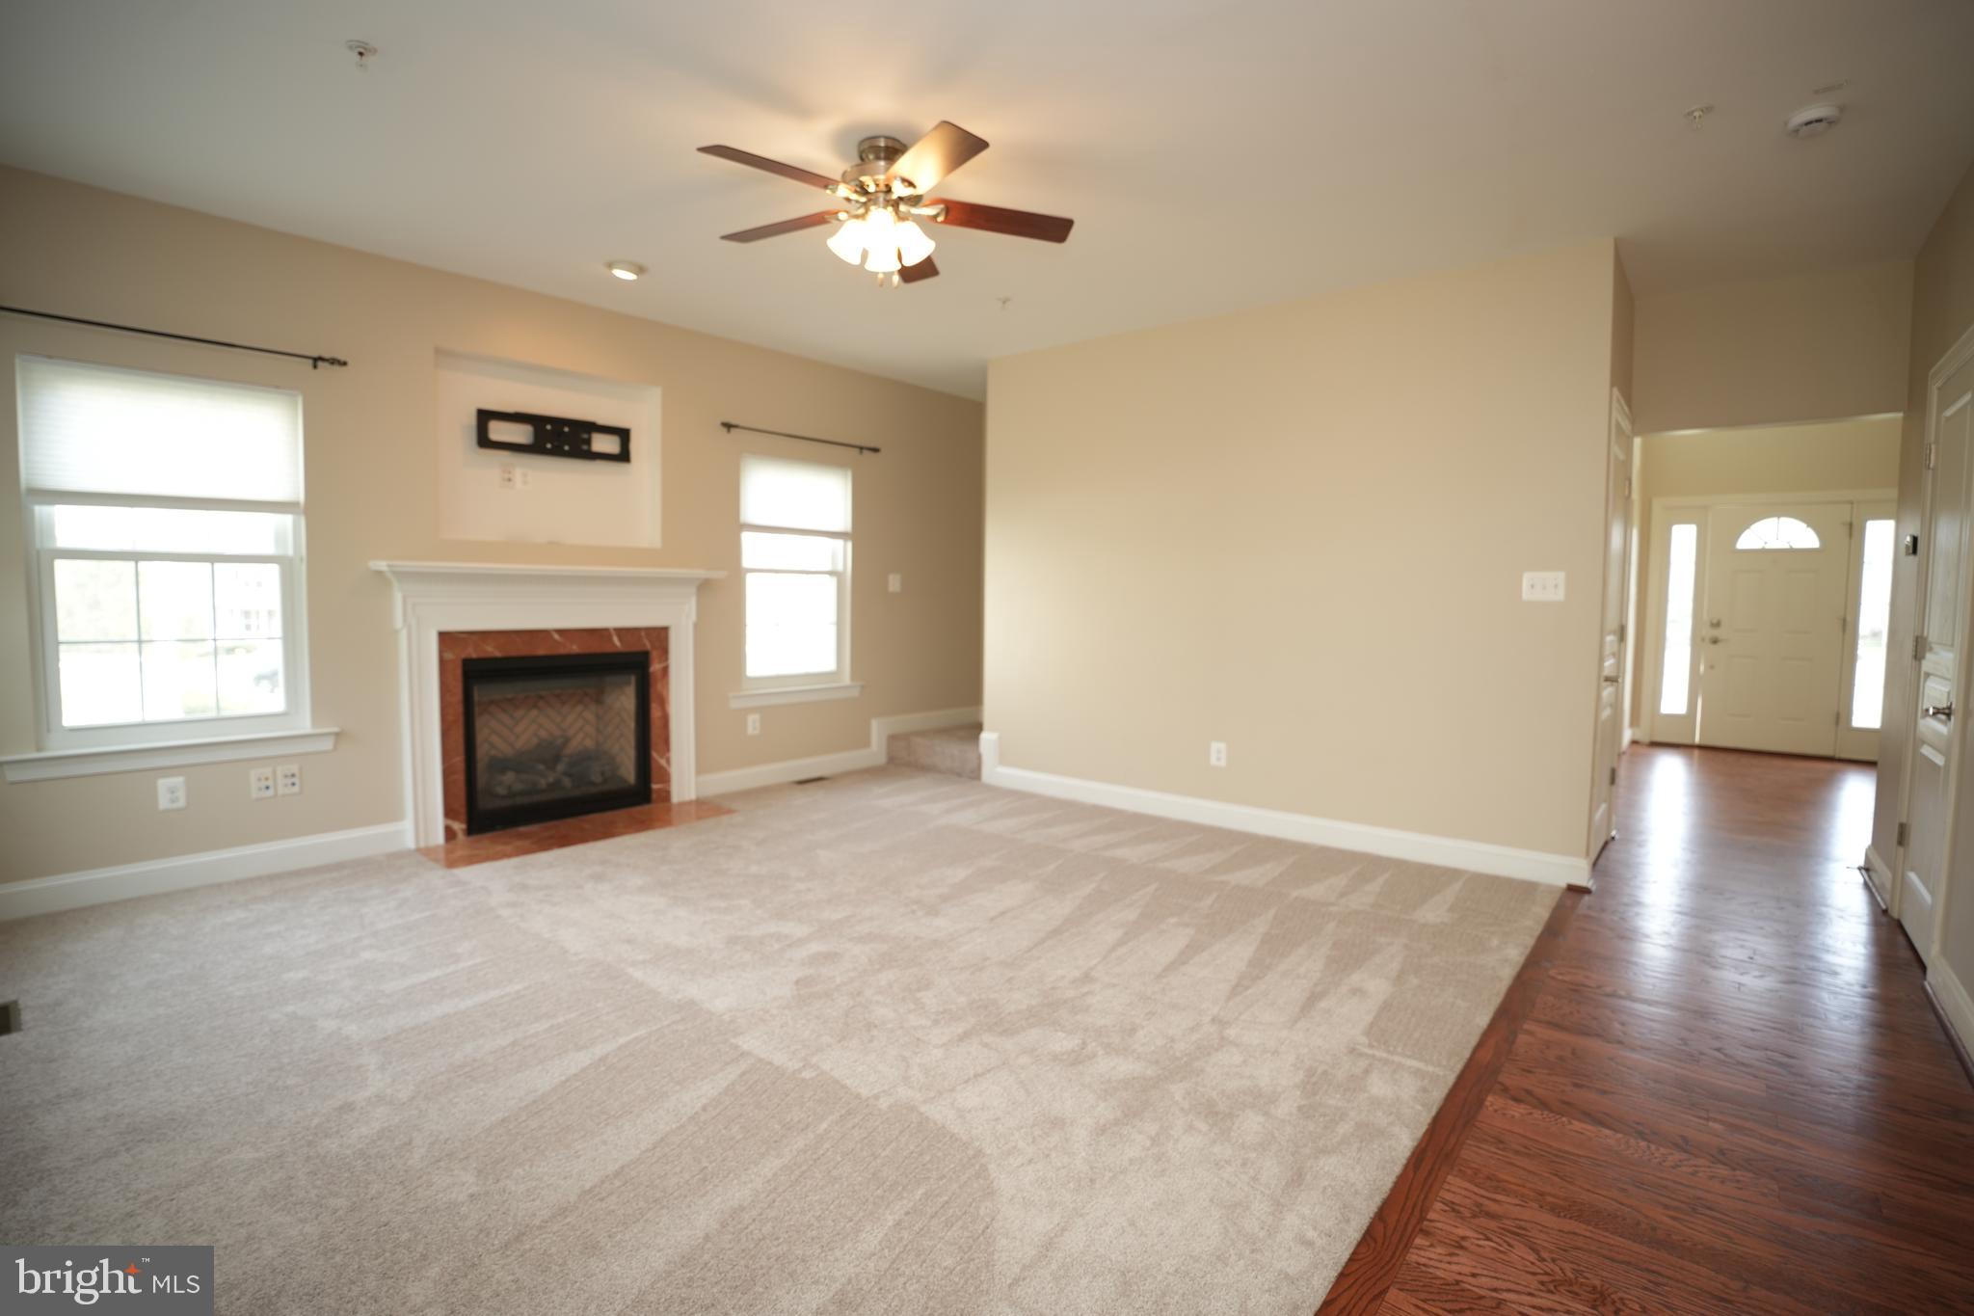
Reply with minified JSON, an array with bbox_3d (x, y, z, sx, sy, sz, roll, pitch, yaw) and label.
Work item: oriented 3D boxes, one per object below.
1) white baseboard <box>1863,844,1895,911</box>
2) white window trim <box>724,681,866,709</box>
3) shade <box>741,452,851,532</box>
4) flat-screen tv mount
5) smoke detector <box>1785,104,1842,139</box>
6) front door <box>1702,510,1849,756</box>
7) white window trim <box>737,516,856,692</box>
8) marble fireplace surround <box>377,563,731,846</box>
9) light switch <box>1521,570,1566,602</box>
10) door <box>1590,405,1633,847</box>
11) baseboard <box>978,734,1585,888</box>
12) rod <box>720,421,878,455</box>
[{"bbox_3d":[3.840,0.935,3.778,0.030,0.135,0.740,4,5,40],"label":"white baseboard"},{"bbox_3d":[-1.262,0.254,5.885,0.080,0.095,1.100,4,5,40],"label":"white window trim"},{"bbox_3d":[-1.248,-1.076,5.843,0.050,0.455,0.902,3,5,40],"label":"shade"},{"bbox_3d":[-2.319,-1.183,4.737,0.080,0.203,0.810,3,5,40],"label":"flat-screen tv mount"},{"bbox_3d":[2.530,-1.638,2.684,0.138,0.045,0.138,4,5,40],"label":"smoke detector"},{"bbox_3d":[6.490,-0.244,7.241,0.900,2.030,0.060,4,5,40],"label":"front door"},{"bbox_3d":[-1.263,-0.347,5.900,0.090,1.080,0.930,4,5,40],"label":"white window trim"},{"bbox_3d":[-2.194,0.214,4.633,0.230,1.350,1.740,4,5,40],"label":"marble fireplace surround"},{"bbox_3d":[2.428,-0.311,3.824,0.163,0.122,0.015,3,5,40],"label":"light switch"},{"bbox_3d":[2.926,-0.090,4.128,0.070,2.128,0.861,3,5,40],"label":"door"},{"bbox_3d":[1.292,0.753,4.860,3.407,0.335,0.025,3,5,40],"label":"baseboard"},{"bbox_3d":[-1.188,-1.425,5.756,0.090,0.050,1.307,3,5,40],"label":"rod"}]

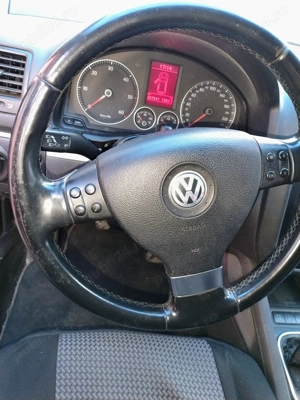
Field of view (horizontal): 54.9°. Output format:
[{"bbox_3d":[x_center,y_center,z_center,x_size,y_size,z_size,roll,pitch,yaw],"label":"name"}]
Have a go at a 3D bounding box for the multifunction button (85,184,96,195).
[{"bbox_3d":[-0.063,-0.011,0.306,0.011,0.011,0.005,-11,13,-5],"label":"multifunction button"}]

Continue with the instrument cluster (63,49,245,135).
[{"bbox_3d":[0.022,-0.183,0.513,0.320,0.150,0.050,7,15,-10],"label":"instrument cluster"}]

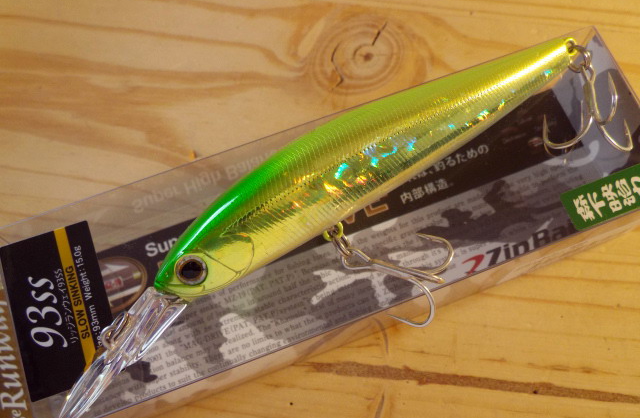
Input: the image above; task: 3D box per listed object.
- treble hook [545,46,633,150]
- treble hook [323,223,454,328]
[{"bbox_3d":[0.053,-0.024,0.117,0.018,0.015,0.022,4,66,5],"label":"treble hook"},{"bbox_3d":[0.011,0.010,0.107,0.022,0.015,0.018,18,84,10],"label":"treble hook"}]

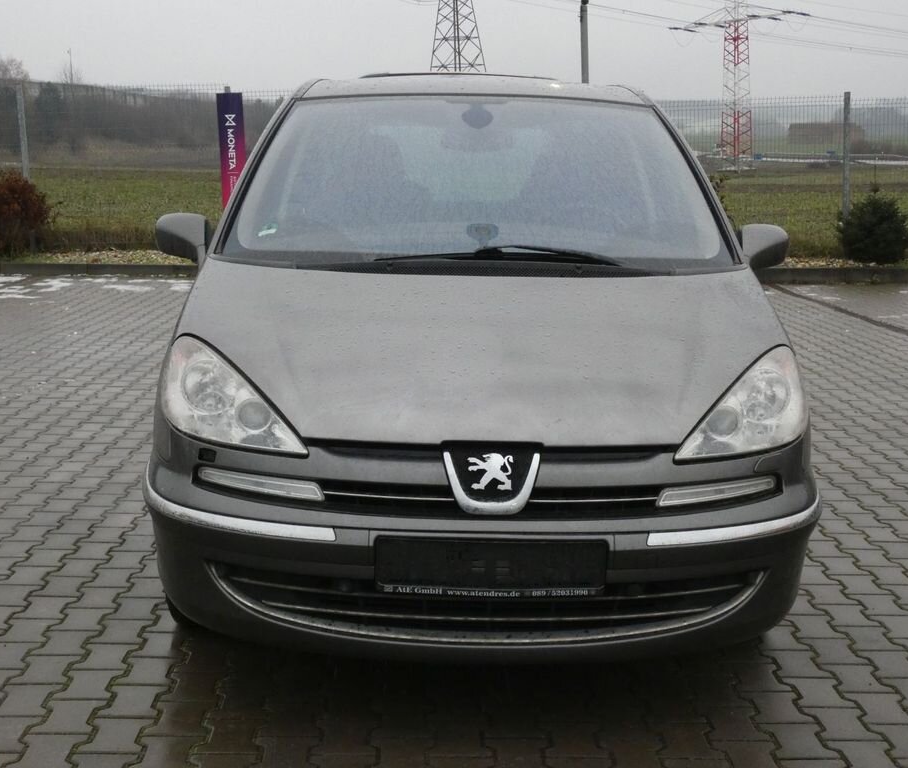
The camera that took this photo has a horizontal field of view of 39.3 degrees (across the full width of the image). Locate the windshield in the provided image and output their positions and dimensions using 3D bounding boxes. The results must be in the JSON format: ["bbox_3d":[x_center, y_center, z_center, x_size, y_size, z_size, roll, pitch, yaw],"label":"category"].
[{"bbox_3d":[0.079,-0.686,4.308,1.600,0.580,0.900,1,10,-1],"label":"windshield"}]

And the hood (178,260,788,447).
[{"bbox_3d":[0.085,-0.121,3.455,1.700,0.330,1.100,1,10,-1],"label":"hood"}]

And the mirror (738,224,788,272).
[{"bbox_3d":[1.078,-0.478,4.442,0.200,0.170,0.150,1,10,-1],"label":"mirror"}]

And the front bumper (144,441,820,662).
[{"bbox_3d":[0.081,0.365,3.207,1.800,0.540,0.600,1,10,-1],"label":"front bumper"}]

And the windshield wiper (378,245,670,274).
[{"bbox_3d":[0.208,-0.389,3.967,0.900,0.110,0.160,1,10,-1],"label":"windshield wiper"}]

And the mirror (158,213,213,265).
[{"bbox_3d":[-0.931,-0.505,4.407,0.200,0.170,0.150,1,10,-1],"label":"mirror"}]

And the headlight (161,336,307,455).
[{"bbox_3d":[-0.549,0.007,3.265,0.450,0.210,0.580,1,10,-1],"label":"headlight"}]

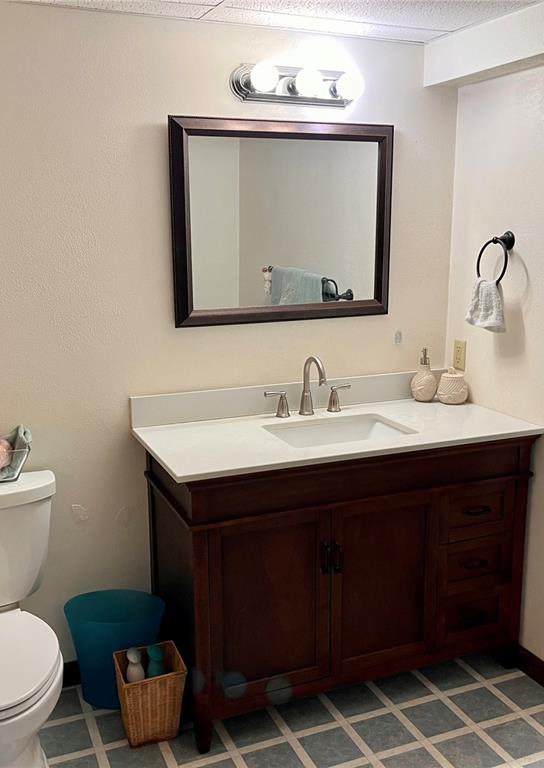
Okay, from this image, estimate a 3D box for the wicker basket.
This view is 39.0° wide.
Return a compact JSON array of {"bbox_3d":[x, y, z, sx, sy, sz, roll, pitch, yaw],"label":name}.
[{"bbox_3d":[-0.377,0.982,2.412,0.187,0.242,0.187,-5,13,-22],"label":"wicker basket"}]

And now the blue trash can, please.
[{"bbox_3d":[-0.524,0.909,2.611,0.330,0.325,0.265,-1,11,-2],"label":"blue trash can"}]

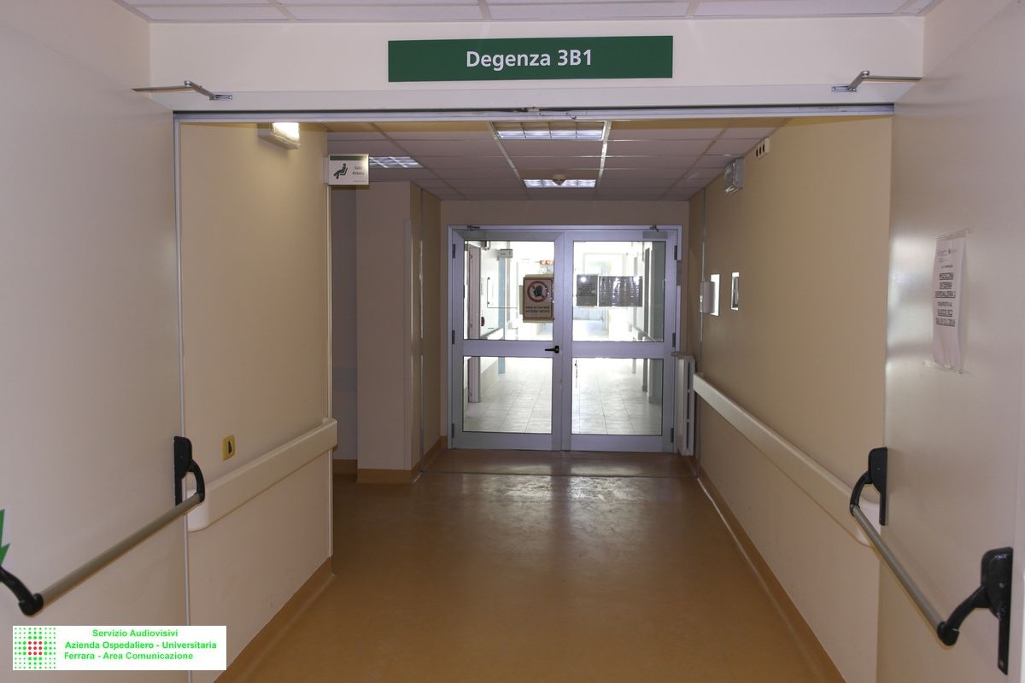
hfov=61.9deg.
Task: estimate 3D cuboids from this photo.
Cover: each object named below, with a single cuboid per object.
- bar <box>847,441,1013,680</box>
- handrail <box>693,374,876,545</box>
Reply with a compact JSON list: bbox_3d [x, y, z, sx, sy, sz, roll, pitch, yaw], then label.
[{"bbox_3d":[1.060,0.510,2.291,0.120,0.260,1.120,1,4,11],"label":"bar"},{"bbox_3d":[1.377,0.466,4.971,0.085,0.150,4.150,1,4,4],"label":"handrail"}]

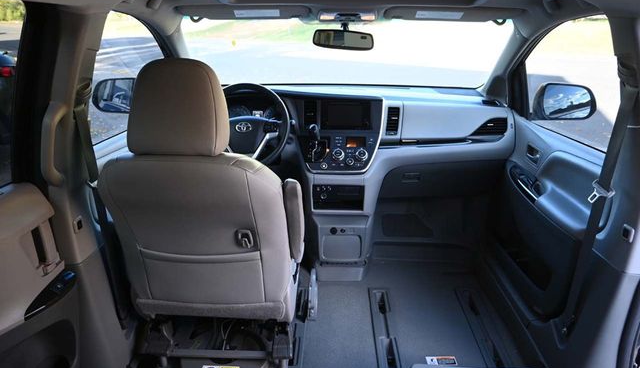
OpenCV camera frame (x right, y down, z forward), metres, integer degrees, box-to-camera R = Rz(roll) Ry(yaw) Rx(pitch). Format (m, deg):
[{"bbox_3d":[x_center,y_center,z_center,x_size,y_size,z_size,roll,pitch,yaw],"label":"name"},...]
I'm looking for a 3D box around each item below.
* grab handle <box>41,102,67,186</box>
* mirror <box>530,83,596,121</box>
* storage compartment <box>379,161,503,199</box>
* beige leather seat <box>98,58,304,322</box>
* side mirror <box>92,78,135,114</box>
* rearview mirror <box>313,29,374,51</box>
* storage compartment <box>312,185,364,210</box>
[{"bbox_3d":[-0.700,-0.106,1.120,0.040,0.225,0.075,5,23,-14],"label":"grab handle"},{"bbox_3d":[1.097,-0.367,1.928,0.245,0.165,0.130,4,23,10],"label":"mirror"},{"bbox_3d":[0.540,-0.038,1.956,0.520,0.165,0.160,1,22,2],"label":"storage compartment"},{"bbox_3d":[-0.291,-0.043,1.424,0.530,0.760,0.680,1,22,2],"label":"beige leather seat"},{"bbox_3d":[-0.930,-0.420,2.025,0.240,0.165,0.130,-2,22,-6],"label":"side mirror"},{"bbox_3d":[0.093,-0.569,1.690,0.250,0.072,0.045,8,29,15],"label":"rearview mirror"},{"bbox_3d":[0.086,0.038,1.976,0.225,0.110,0.130,1,22,2],"label":"storage compartment"}]

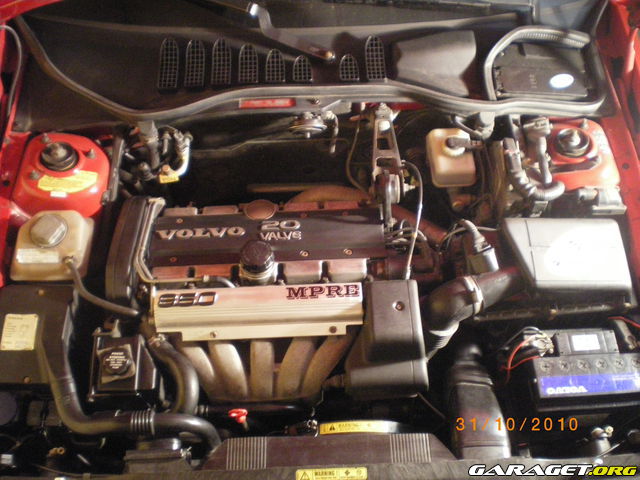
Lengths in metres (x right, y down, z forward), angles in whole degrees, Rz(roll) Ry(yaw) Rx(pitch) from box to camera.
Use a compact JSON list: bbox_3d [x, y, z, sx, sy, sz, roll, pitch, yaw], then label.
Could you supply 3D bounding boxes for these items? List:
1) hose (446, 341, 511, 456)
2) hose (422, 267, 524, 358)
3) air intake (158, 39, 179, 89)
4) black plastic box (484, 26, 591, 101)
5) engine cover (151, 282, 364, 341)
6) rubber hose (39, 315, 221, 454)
[{"bbox_3d":[0.315,0.319,1.330,0.105,0.120,0.240,-2,50,-1],"label":"hose"},{"bbox_3d":[0.319,0.151,1.390,0.205,0.125,0.155,-2,44,-2],"label":"hose"},{"bbox_3d":[-0.357,-0.416,1.573,0.044,0.020,0.134,-2,72,-2],"label":"air intake"},{"bbox_3d":[0.513,-0.395,1.570,0.215,0.075,0.180,-1,60,0],"label":"black plastic box"},{"bbox_3d":[-0.127,0.144,1.345,0.410,0.075,0.088,-2,50,-1],"label":"engine cover"},{"bbox_3d":[-0.368,0.285,1.320,0.345,0.130,0.230,-2,50,-1],"label":"rubber hose"}]

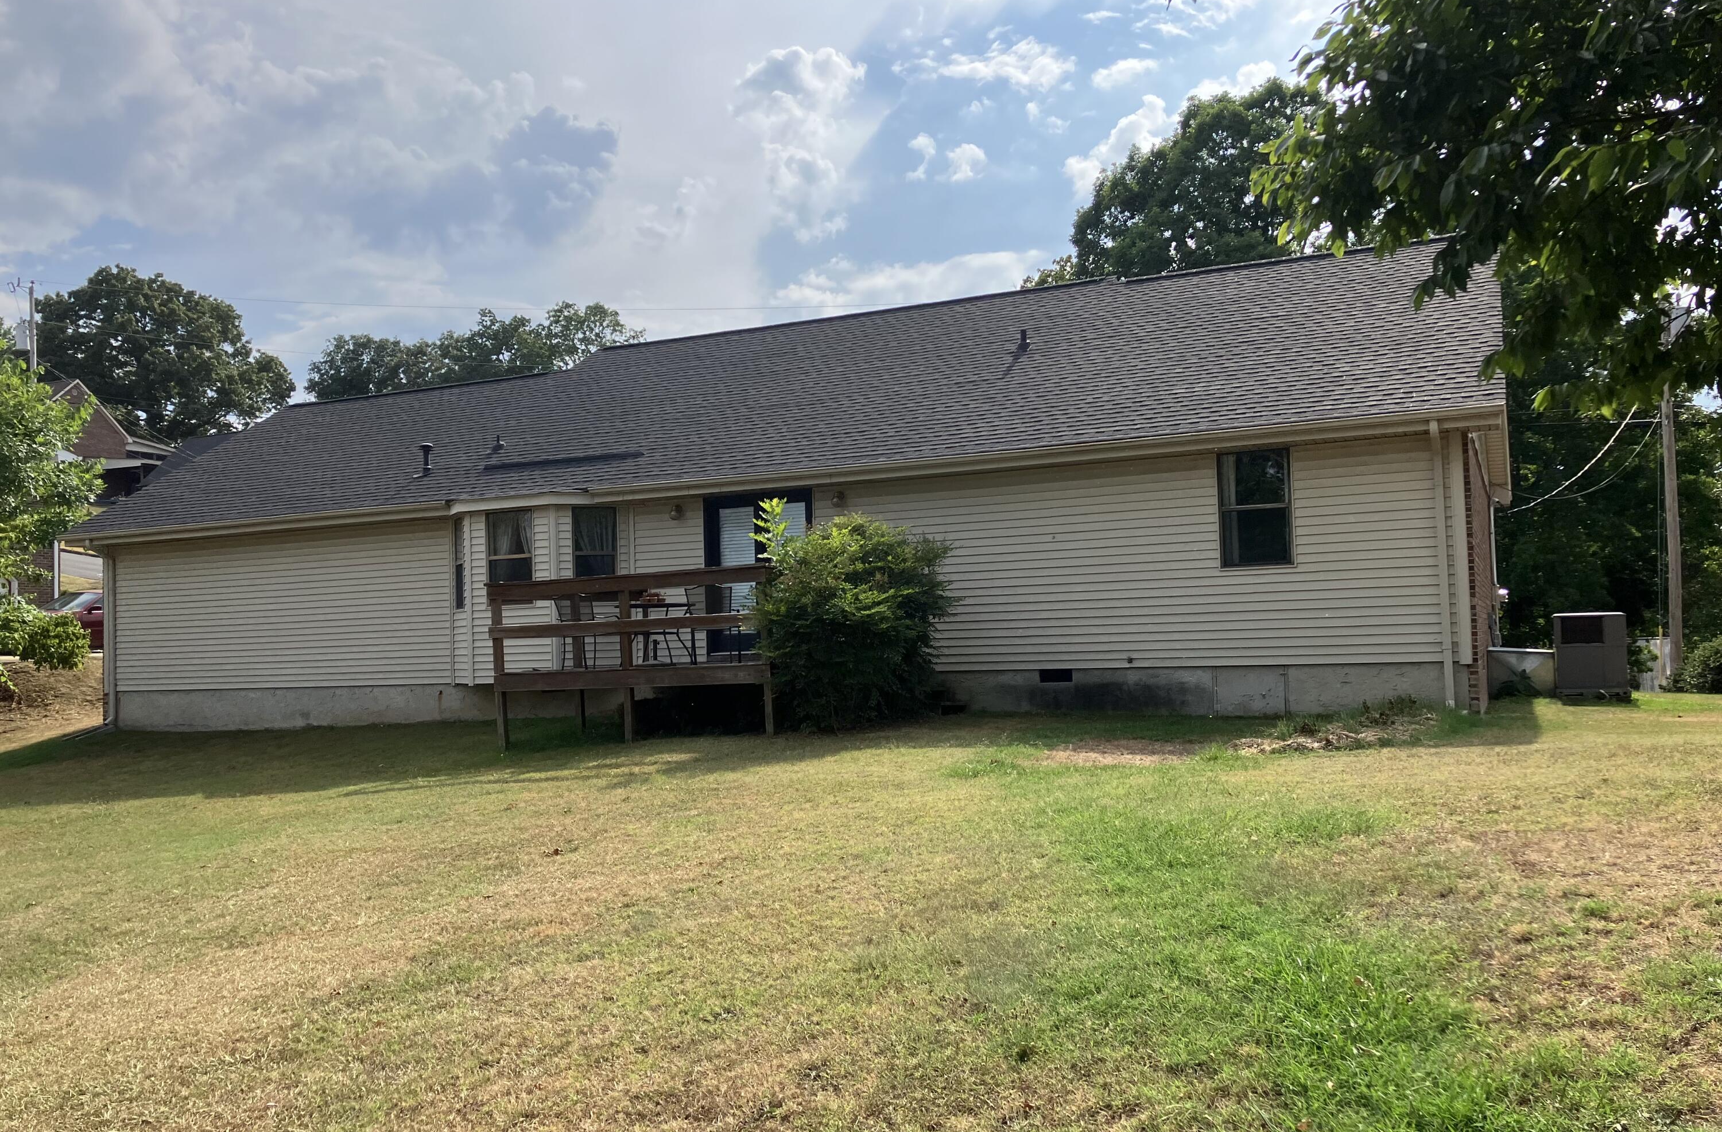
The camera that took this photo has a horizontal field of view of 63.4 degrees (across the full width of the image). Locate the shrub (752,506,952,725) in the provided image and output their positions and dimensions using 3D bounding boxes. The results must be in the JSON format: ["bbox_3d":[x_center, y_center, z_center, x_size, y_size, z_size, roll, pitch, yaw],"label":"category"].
[{"bbox_3d":[-0.051,0.620,15.100,2.200,2.400,2.100,-2,-3,0],"label":"shrub"}]

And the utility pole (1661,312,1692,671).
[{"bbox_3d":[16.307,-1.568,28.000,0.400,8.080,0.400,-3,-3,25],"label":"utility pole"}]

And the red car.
[{"bbox_3d":[-18.210,1.339,33.400,1.800,1.480,4.700,-3,-3,21],"label":"red car"}]

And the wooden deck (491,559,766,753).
[{"bbox_3d":[-2.049,1.123,16.759,3.720,1.940,3.100,-3,-3,25],"label":"wooden deck"}]

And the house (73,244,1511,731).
[{"bbox_3d":[-1.194,-0.890,23.698,22.000,6.400,11.000,-3,-3,25],"label":"house"}]

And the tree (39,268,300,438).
[{"bbox_3d":[-29.895,-6.505,59.871,11.200,13.500,11.000,-3,-3,25],"label":"tree"}]

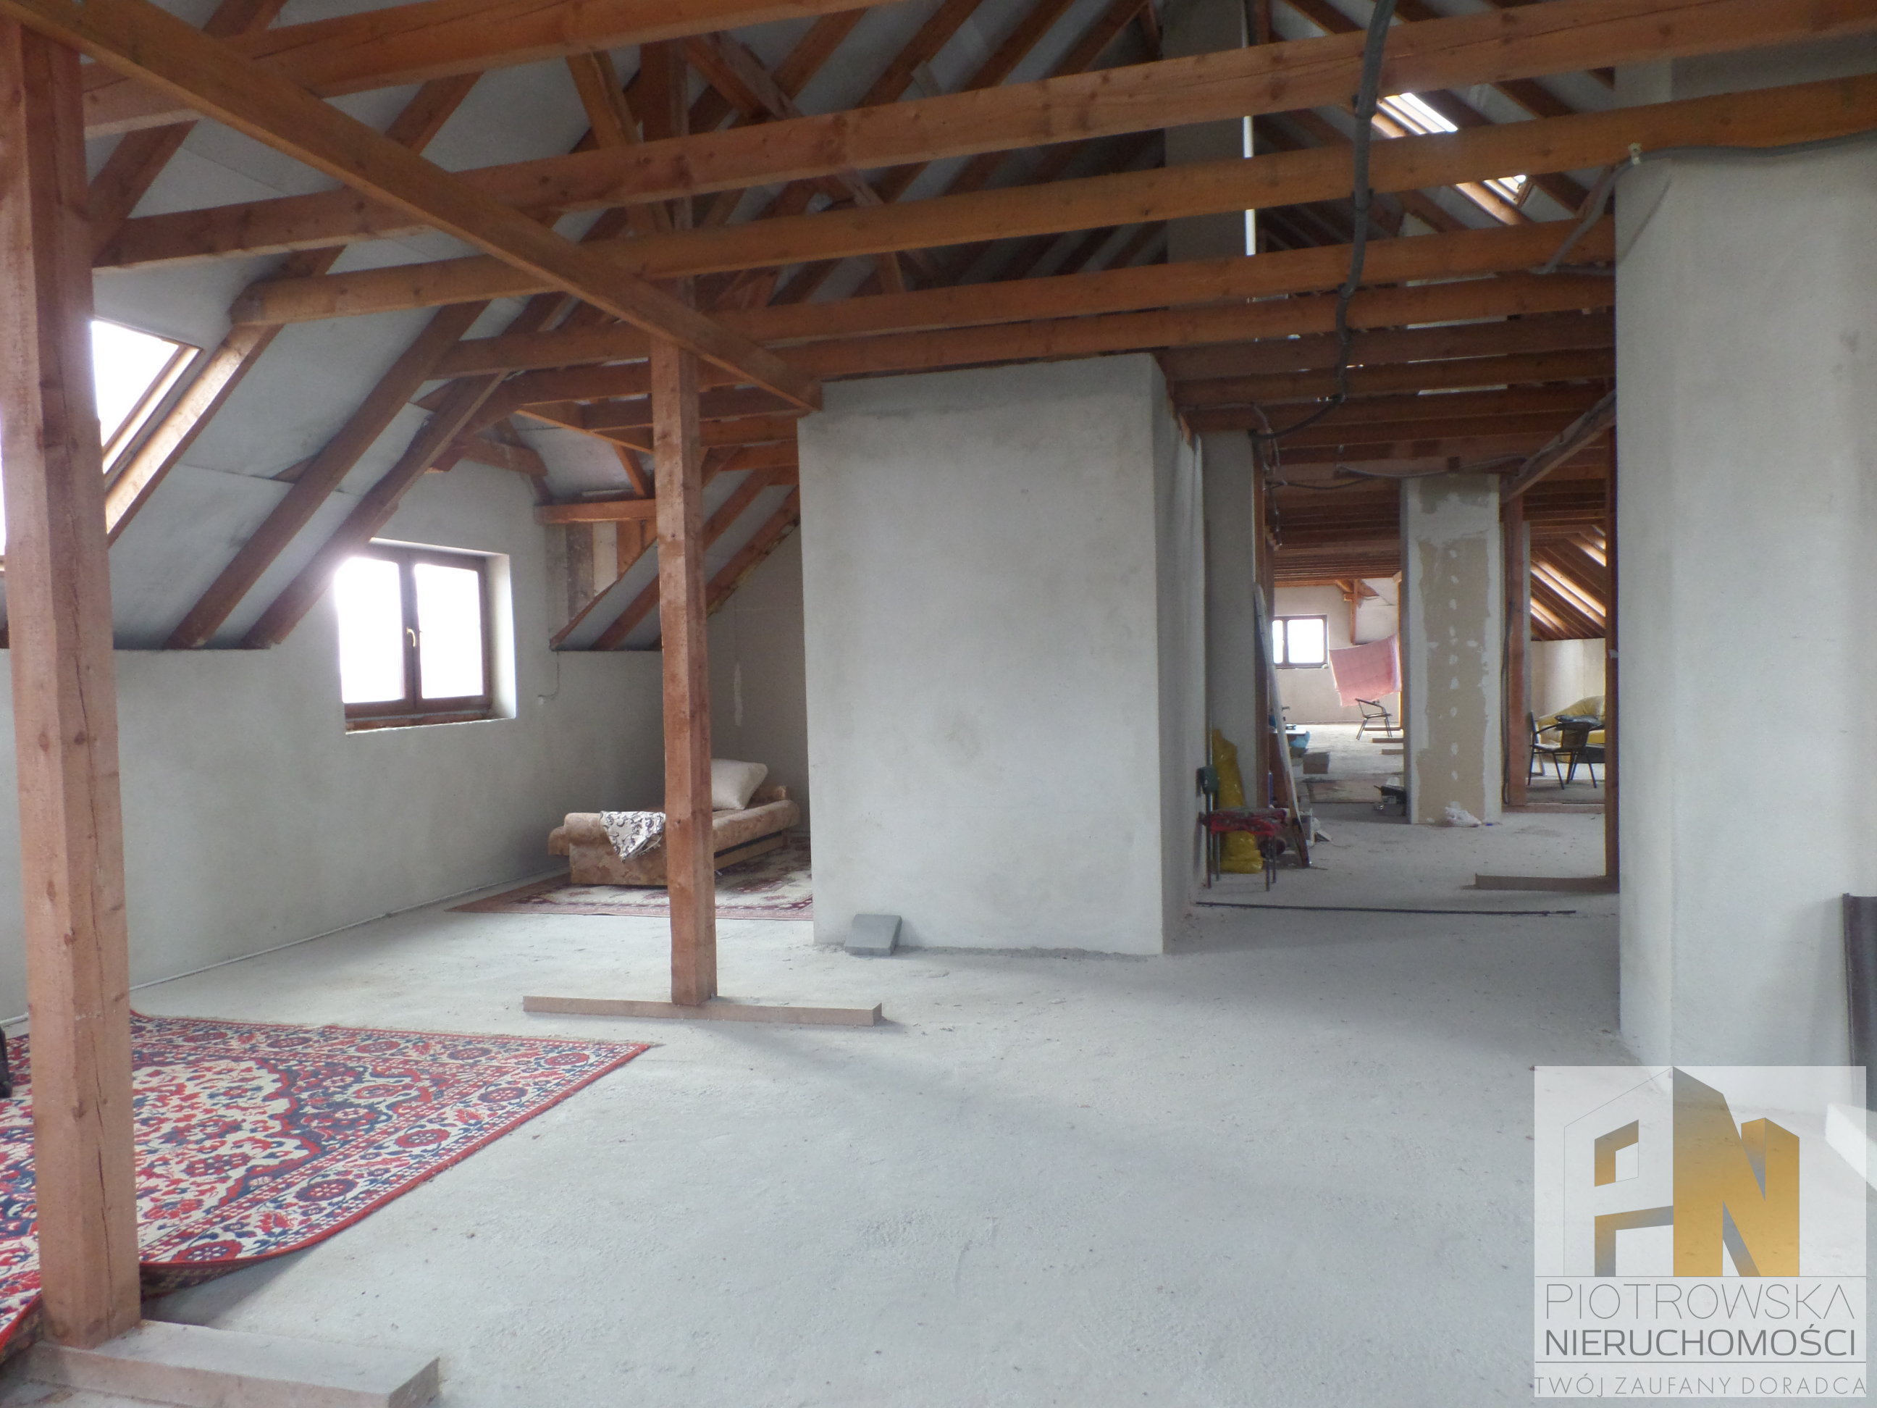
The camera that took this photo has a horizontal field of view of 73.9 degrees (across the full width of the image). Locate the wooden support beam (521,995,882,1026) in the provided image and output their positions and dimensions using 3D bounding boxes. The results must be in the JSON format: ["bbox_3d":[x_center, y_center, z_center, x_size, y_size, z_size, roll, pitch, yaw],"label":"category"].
[{"bbox_3d":[-0.983,1.248,5.152,1.532,0.067,0.133,-1,2,16],"label":"wooden support beam"}]

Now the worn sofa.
[{"bbox_3d":[-1.915,0.937,9.427,1.078,0.497,2.170,-1,2,16],"label":"worn sofa"}]

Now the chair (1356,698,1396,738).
[{"bbox_3d":[7.632,0.301,21.722,0.644,0.686,0.560,-1,2,16],"label":"chair"}]

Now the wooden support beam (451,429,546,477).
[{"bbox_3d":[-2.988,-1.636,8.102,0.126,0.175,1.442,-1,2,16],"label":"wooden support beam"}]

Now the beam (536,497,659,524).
[{"bbox_3d":[-2.348,-1.359,8.824,1.064,0.140,0.140,-1,2,16],"label":"beam"}]

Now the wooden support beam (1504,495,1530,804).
[{"bbox_3d":[5.086,-0.435,10.916,0.126,2.706,0.140,-1,2,16],"label":"wooden support beam"}]

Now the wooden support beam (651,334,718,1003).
[{"bbox_3d":[-1.039,-0.117,5.085,0.126,2.671,0.154,-1,2,16],"label":"wooden support beam"}]

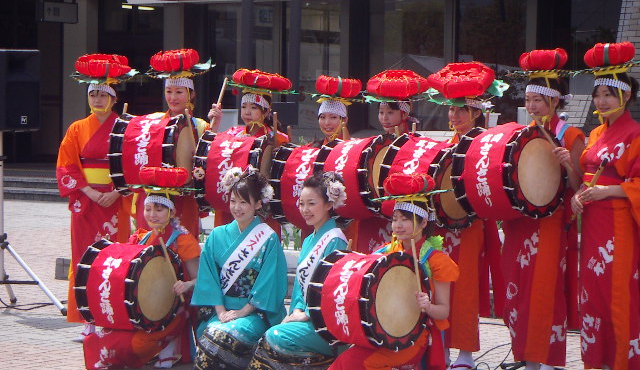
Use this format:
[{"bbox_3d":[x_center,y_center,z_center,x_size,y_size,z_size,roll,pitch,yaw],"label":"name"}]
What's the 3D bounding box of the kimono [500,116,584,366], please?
[{"bbox_3d":[1.151,0.288,10.380,0.450,1.290,0.350,2,3,45],"label":"kimono"}]

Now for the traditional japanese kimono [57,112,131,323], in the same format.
[{"bbox_3d":[-1.376,0.201,12.350,0.490,1.300,0.360,1,2,23],"label":"traditional japanese kimono"}]

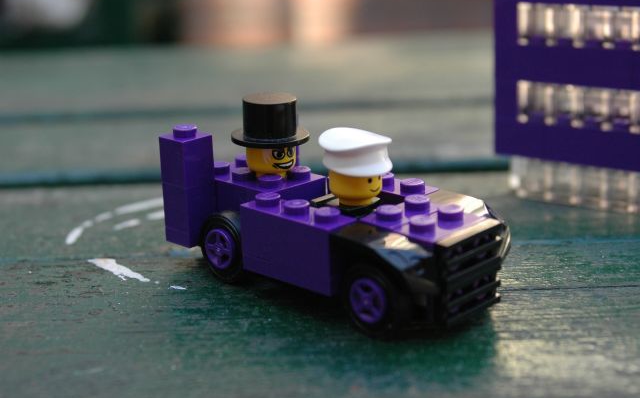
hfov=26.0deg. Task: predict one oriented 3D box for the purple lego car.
[{"bbox_3d":[0.002,0.003,0.273,0.074,0.029,0.033,14,24,43],"label":"purple lego car"}]

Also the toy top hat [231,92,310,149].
[{"bbox_3d":[-0.010,-0.016,0.279,0.016,0.008,0.016,-2,17,1],"label":"toy top hat"}]

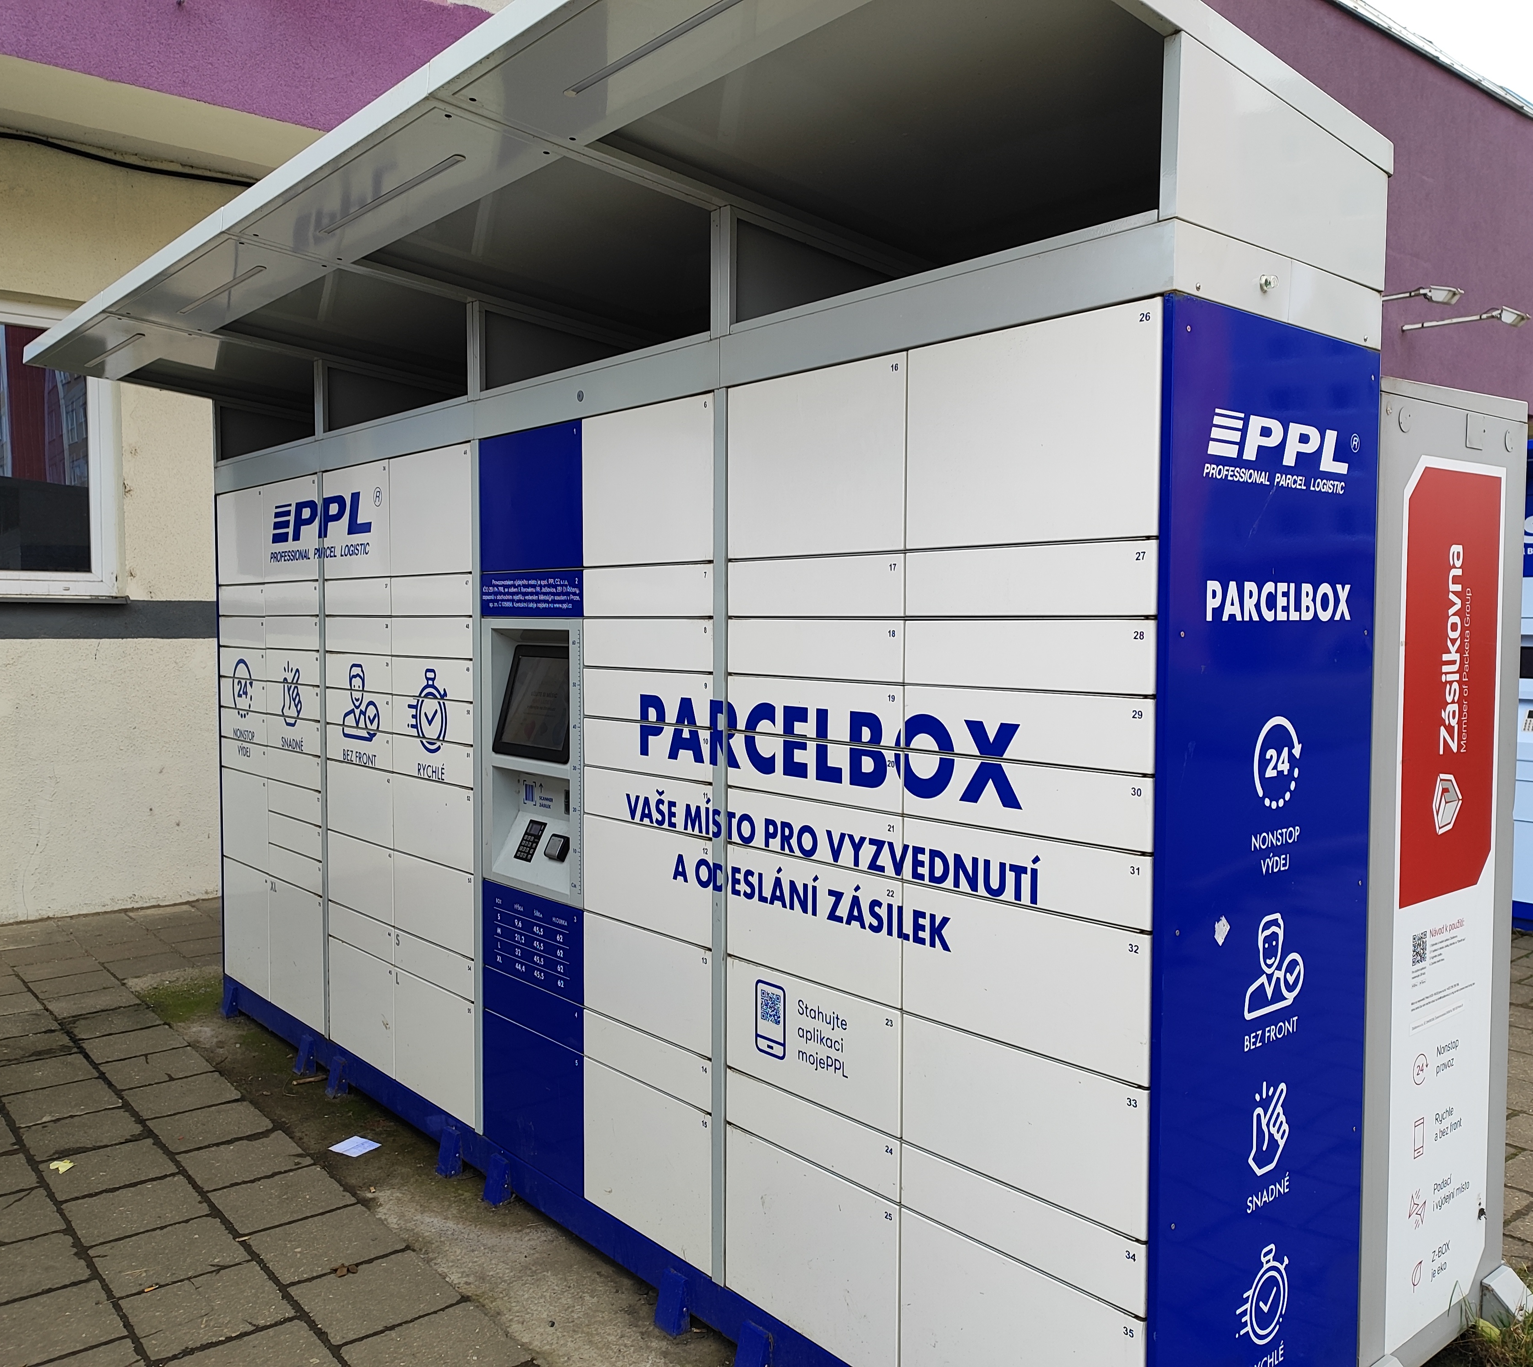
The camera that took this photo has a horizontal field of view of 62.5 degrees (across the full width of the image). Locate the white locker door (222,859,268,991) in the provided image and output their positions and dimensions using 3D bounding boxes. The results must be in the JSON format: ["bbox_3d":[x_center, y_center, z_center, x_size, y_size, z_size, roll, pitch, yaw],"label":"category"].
[{"bbox_3d":[-1.954,0.918,4.785,0.025,0.461,0.472,-2,4,-41],"label":"white locker door"}]

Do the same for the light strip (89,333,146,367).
[{"bbox_3d":[-2.152,-1.099,4.169,0.028,0.020,0.654,3,0,-41],"label":"light strip"}]

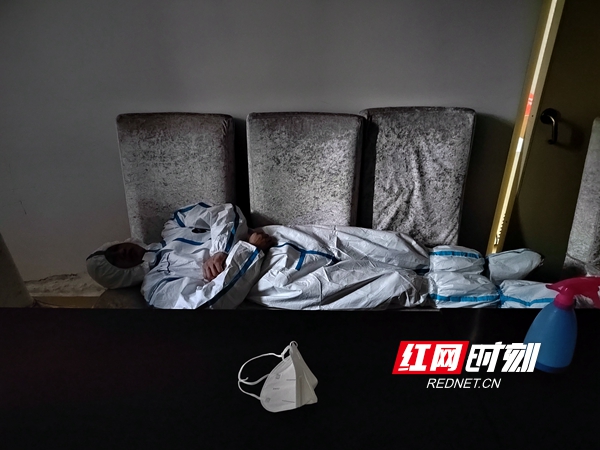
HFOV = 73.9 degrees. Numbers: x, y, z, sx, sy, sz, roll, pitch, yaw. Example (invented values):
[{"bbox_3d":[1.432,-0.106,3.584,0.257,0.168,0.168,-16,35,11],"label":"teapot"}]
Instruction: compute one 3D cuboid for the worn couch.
[{"bbox_3d":[0.020,0.115,1.647,1.480,1.050,0.650,-1,28,-3],"label":"worn couch"}]

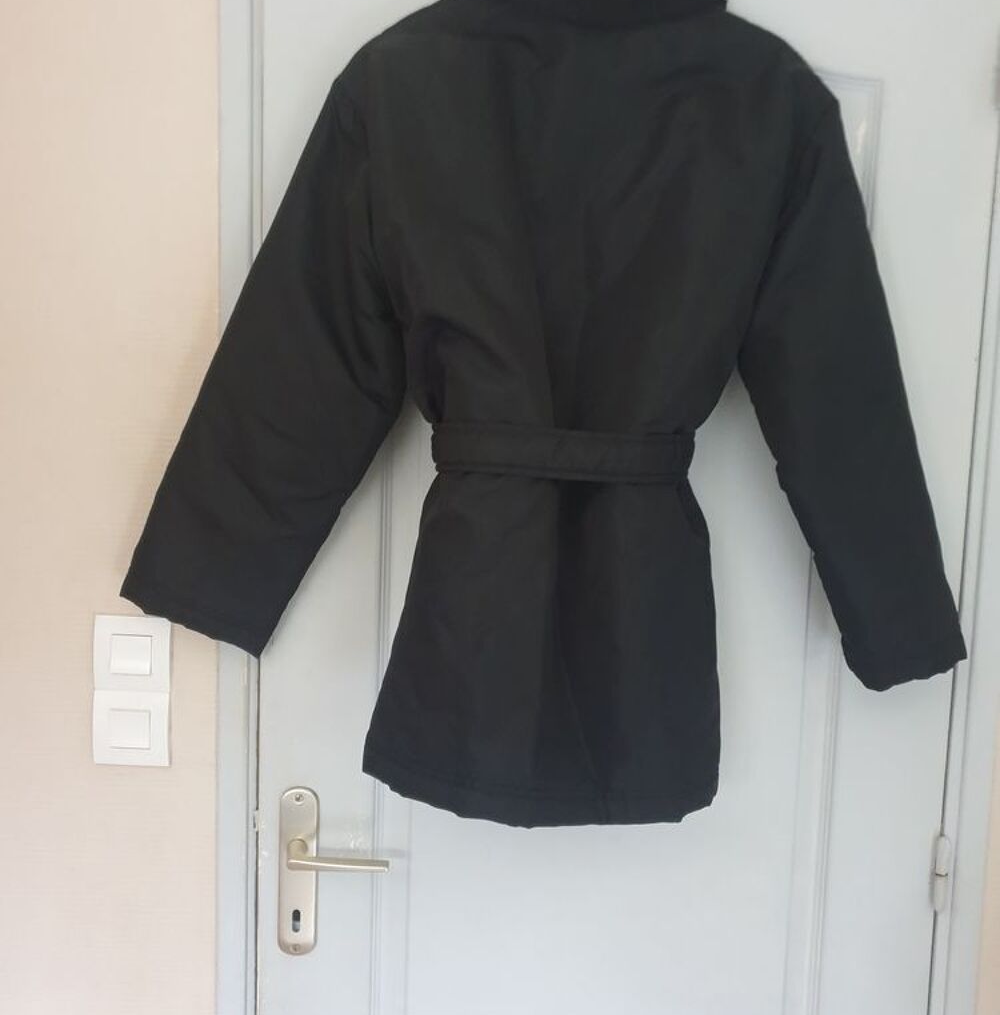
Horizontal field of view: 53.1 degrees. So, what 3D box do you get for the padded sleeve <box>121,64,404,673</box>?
[{"bbox_3d":[-0.183,-0.121,0.949,0.181,0.528,0.110,24,5,-3],"label":"padded sleeve"}]

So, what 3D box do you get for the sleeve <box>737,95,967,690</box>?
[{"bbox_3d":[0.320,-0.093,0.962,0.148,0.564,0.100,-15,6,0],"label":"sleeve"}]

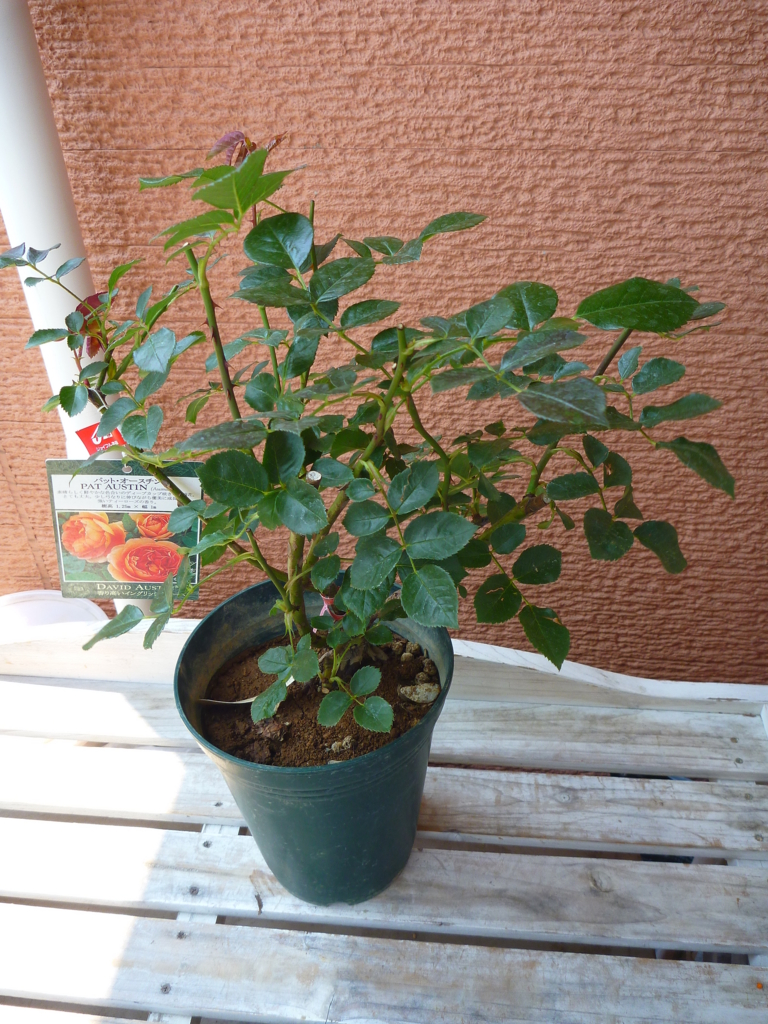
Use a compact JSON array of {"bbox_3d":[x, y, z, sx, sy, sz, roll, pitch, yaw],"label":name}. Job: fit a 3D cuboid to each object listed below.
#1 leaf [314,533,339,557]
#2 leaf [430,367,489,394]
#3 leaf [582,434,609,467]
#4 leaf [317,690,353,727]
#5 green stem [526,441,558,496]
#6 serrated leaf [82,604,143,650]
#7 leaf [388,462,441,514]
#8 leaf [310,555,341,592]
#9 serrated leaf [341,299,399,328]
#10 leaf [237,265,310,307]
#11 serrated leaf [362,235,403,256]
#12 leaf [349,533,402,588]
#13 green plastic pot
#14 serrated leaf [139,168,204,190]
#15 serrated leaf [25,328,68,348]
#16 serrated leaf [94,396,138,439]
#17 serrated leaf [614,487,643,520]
[{"bbox_3d":[-0.033,0.020,0.513,0.016,0.005,0.019,-7,36,16],"label":"leaf"},{"bbox_3d":[0.039,-0.067,0.422,0.034,0.005,0.018,-13,40,5],"label":"leaf"},{"bbox_3d":[0.130,-0.038,0.511,0.021,0.009,0.030,26,40,-23],"label":"leaf"},{"bbox_3d":[-0.035,0.138,0.581,0.029,0.006,0.022,-36,63,-21],"label":"leaf"},{"bbox_3d":[0.102,-0.028,0.532,0.009,0.044,0.008,9,35,-9],"label":"green stem"},{"bbox_3d":[-0.180,0.076,0.551,0.046,0.009,0.022,-28,42,0],"label":"serrated leaf"},{"bbox_3d":[0.017,-0.013,0.452,0.027,0.007,0.040,20,55,28],"label":"leaf"},{"bbox_3d":[-0.039,0.041,0.557,0.021,0.006,0.028,6,64,11],"label":"leaf"},{"bbox_3d":[-0.007,-0.106,0.443,0.037,0.010,0.020,-28,53,-22],"label":"serrated leaf"},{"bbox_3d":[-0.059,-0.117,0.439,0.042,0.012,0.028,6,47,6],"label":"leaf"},{"bbox_3d":[0.001,-0.141,0.438,0.019,0.005,0.027,-15,43,-13],"label":"serrated leaf"},{"bbox_3d":[-0.008,0.030,0.525,0.042,0.007,0.033,-39,72,-20],"label":"leaf"},{"bbox_3d":[-0.041,0.181,0.613,0.185,0.207,0.185,-3,35,2],"label":"green plastic pot"},{"bbox_3d":[-0.106,-0.165,0.410,0.032,0.009,0.016,-9,35,-7],"label":"serrated leaf"},{"bbox_3d":[-0.200,-0.103,0.492,0.018,0.006,0.028,31,46,33],"label":"serrated leaf"},{"bbox_3d":[-0.163,-0.058,0.505,0.032,0.009,0.016,-40,62,-11],"label":"serrated leaf"},{"bbox_3d":[0.153,-0.005,0.519,0.022,0.012,0.029,-11,28,47],"label":"serrated leaf"}]

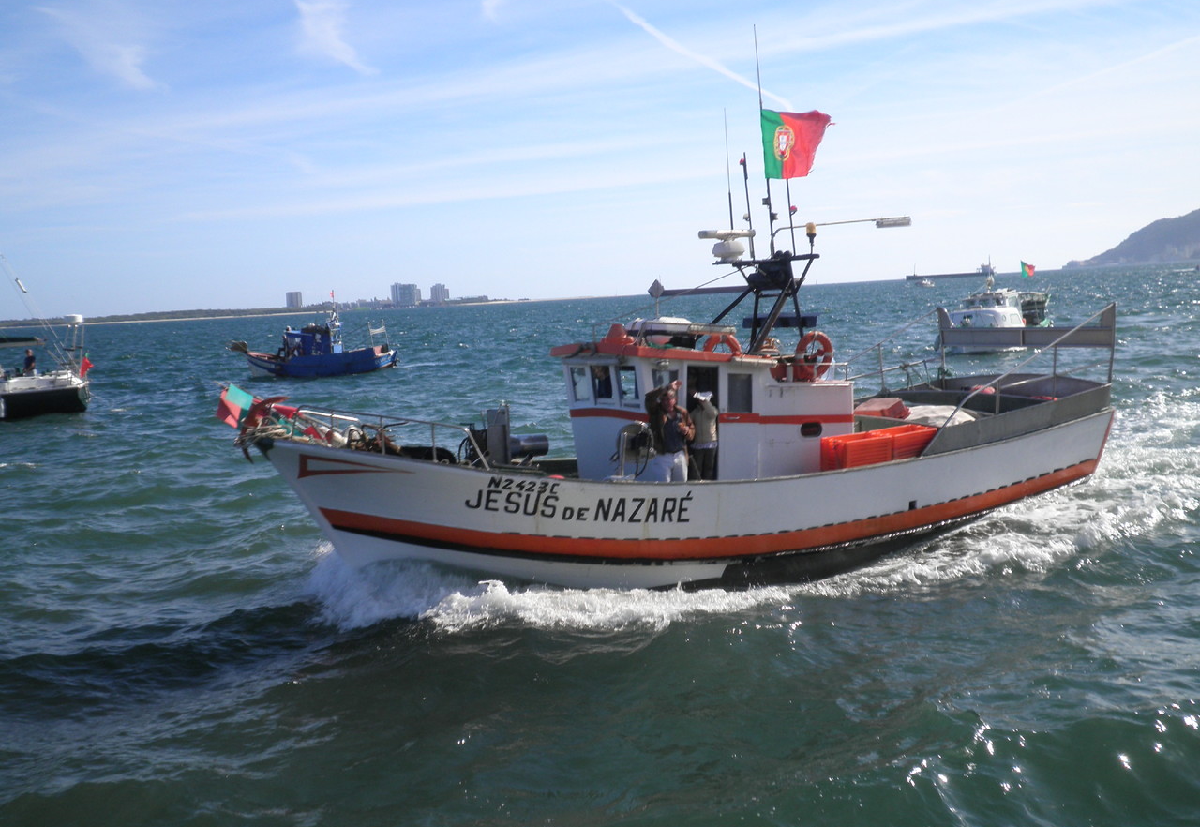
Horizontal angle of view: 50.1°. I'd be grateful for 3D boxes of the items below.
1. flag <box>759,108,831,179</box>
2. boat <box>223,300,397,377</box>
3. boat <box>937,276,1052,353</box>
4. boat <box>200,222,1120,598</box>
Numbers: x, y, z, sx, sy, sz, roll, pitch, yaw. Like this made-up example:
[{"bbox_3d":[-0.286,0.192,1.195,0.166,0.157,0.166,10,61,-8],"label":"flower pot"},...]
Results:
[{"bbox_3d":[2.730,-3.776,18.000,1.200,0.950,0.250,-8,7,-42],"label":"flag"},{"bbox_3d":[-14.113,-3.476,63.000,7.900,3.400,2.600,-3,5,7],"label":"boat"},{"bbox_3d":[15.440,-3.892,50.000,2.600,2.950,7.000,1,7,40],"label":"boat"},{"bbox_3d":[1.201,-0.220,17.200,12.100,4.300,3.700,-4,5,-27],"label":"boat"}]

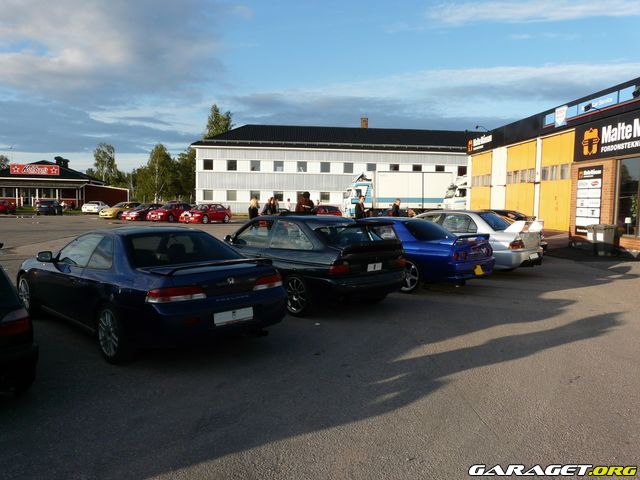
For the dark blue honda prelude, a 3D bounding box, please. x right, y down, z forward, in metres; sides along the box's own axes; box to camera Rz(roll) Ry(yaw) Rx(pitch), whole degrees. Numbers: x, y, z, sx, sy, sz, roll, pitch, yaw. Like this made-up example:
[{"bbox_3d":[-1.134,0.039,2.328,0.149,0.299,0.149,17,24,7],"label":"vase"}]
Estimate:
[{"bbox_3d":[-2.399,0.467,6.613,4.530,1.320,1.750,5,6,44],"label":"dark blue honda prelude"}]

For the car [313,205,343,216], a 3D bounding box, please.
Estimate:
[{"bbox_3d":[0.273,-1.334,30.487,1.700,1.420,4.100,3,5,25],"label":"car"}]

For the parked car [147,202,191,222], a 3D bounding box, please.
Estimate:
[{"bbox_3d":[-11.350,-2.140,40.500,1.750,1.410,4.300,3,4,25],"label":"parked car"}]

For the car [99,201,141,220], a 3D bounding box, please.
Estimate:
[{"bbox_3d":[-15.900,-2.380,42.000,1.760,1.370,4.350,3,4,25],"label":"car"}]

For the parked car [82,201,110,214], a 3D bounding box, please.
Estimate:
[{"bbox_3d":[-22.095,-3.256,51.206,1.730,1.320,4.500,0,4,-11],"label":"parked car"}]

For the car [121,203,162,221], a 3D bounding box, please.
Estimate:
[{"bbox_3d":[-12.701,-2.174,39.061,1.730,1.340,4.400,3,5,28],"label":"car"}]

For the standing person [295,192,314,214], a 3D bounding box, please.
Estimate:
[{"bbox_3d":[-0.402,-0.315,14.318,0.580,1.830,0.420,3,5,25],"label":"standing person"}]

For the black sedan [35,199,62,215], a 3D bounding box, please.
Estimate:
[{"bbox_3d":[-25.800,-3.090,49.600,1.750,1.420,4.450,0,4,-13],"label":"black sedan"}]

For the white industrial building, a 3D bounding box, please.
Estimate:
[{"bbox_3d":[4.442,-8.178,62.152,37.000,10.380,11.300,1,4,-4],"label":"white industrial building"}]

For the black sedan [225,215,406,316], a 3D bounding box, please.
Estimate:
[{"bbox_3d":[-0.521,0.295,8.924,1.740,1.420,4.200,-2,5,-40],"label":"black sedan"}]

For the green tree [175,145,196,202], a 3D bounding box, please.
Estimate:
[{"bbox_3d":[-19.000,-8.750,75.000,4.600,9.300,4.600,1,4,0],"label":"green tree"}]

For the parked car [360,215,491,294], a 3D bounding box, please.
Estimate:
[{"bbox_3d":[1.371,0.211,11.052,1.755,1.340,4.530,-3,6,-45],"label":"parked car"}]

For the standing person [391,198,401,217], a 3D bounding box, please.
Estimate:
[{"bbox_3d":[2.892,-0.678,20.003,0.360,1.800,0.500,-1,5,-20],"label":"standing person"}]

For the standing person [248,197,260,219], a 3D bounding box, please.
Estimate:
[{"bbox_3d":[-2.706,-0.849,21.501,0.500,1.720,0.380,0,4,-10],"label":"standing person"}]

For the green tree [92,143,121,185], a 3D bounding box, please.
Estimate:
[{"bbox_3d":[-30.743,-9.370,75.546,4.100,9.500,4.100,3,5,22],"label":"green tree"}]

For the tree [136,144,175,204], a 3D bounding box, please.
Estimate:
[{"bbox_3d":[-22.700,-8.600,72.000,5.500,9.200,5.300,1,4,0],"label":"tree"}]

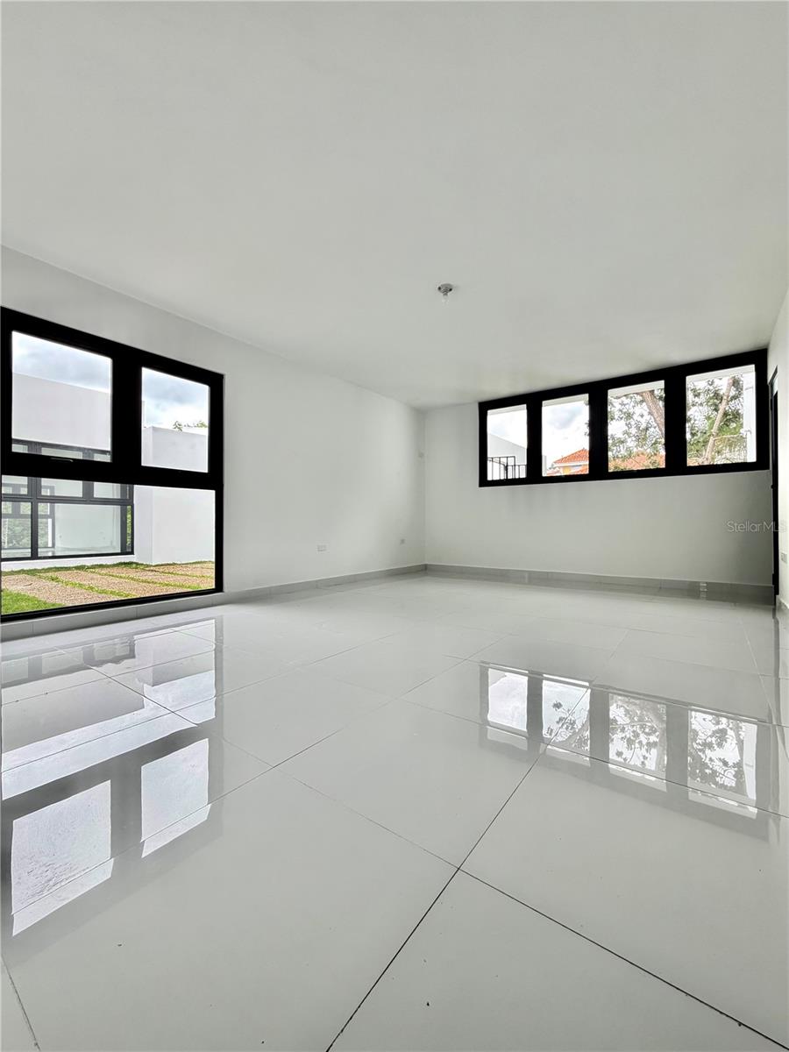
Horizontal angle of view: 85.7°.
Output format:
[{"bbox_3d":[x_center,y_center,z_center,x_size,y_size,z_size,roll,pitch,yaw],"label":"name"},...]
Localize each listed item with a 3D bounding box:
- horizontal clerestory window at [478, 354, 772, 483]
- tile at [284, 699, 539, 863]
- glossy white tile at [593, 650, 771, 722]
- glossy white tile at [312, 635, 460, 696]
[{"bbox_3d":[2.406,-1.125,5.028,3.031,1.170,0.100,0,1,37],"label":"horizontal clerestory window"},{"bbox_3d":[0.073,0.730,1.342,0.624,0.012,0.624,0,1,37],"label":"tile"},{"bbox_3d":[1.320,0.723,1.976,0.624,0.012,0.624,0,1,37],"label":"glossy white tile"},{"bbox_3d":[-0.054,0.721,2.216,0.624,0.012,0.624,0,1,37],"label":"glossy white tile"}]

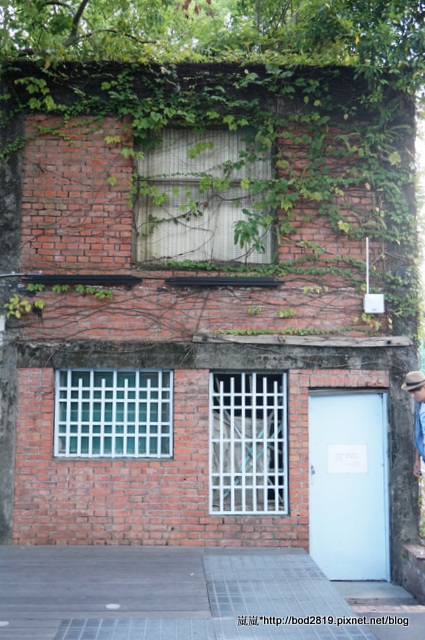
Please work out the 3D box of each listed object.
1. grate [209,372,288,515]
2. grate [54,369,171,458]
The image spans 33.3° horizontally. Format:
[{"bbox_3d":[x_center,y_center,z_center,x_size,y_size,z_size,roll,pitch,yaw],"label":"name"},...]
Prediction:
[{"bbox_3d":[0.377,1.270,7.373,0.798,1.457,0.090,0,-5,-2],"label":"grate"},{"bbox_3d":[-1.007,0.962,7.333,1.210,0.899,0.070,0,-5,-2],"label":"grate"}]

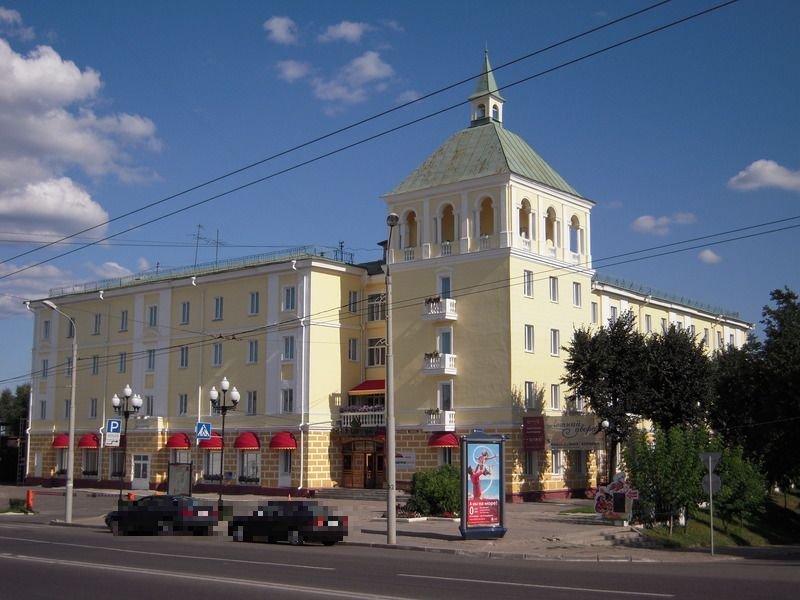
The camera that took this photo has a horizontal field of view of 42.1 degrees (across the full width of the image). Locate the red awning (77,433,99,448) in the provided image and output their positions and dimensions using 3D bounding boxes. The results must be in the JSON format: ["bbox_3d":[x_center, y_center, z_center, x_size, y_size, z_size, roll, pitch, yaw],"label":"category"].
[{"bbox_3d":[-24.887,11.171,82.416,2.150,1.050,1.000,-6,-11,39],"label":"red awning"}]

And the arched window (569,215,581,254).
[{"bbox_3d":[11.478,-4.323,68.989,0.350,2.616,1.371,-6,-11,39],"label":"arched window"}]

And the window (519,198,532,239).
[{"bbox_3d":[7.694,-5.000,64.430,0.350,2.519,1.342,-6,-11,39],"label":"window"}]

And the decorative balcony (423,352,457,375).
[{"bbox_3d":[2.607,4.173,67.123,1.850,1.280,1.100,-6,-11,39],"label":"decorative balcony"}]

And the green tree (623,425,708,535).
[{"bbox_3d":[10.462,6.976,41.047,3.200,4.300,3.000,-2,-9,14],"label":"green tree"}]

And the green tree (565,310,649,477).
[{"bbox_3d":[11.255,5.757,56.690,4.900,10.750,4.900,-6,-10,39],"label":"green tree"}]

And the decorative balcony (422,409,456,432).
[{"bbox_3d":[2.407,7.435,63.598,1.700,1.257,1.015,-6,-11,39],"label":"decorative balcony"}]

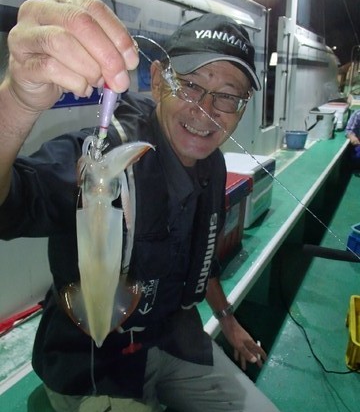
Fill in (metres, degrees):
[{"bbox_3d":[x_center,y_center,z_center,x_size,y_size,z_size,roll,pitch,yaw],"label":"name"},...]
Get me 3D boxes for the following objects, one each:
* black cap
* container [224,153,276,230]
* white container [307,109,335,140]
[{"bbox_3d":[0.067,-0.288,0.717,0.170,0.140,0.260,6,16,-14],"label":"black cap"},{"bbox_3d":[0.307,-0.093,2.161,0.334,0.298,0.385,8,21,27],"label":"container"},{"bbox_3d":[1.648,-0.930,4.505,0.260,0.321,0.257,8,21,27],"label":"white container"}]

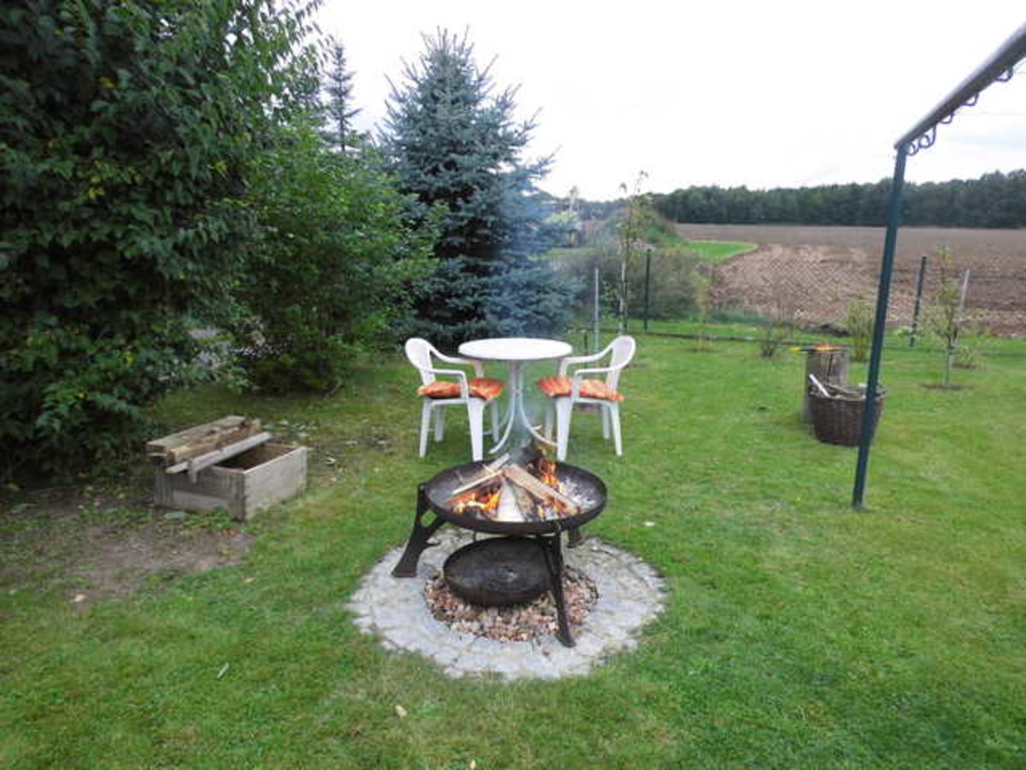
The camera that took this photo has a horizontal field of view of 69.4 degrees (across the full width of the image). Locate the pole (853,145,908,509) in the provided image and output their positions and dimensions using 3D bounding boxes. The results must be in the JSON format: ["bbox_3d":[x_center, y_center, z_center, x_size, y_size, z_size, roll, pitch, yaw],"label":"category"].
[{"bbox_3d":[2.003,-0.271,4.060,0.052,1.995,0.052,1,13,0],"label":"pole"}]

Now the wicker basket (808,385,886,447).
[{"bbox_3d":[2.515,0.218,5.625,0.590,0.370,0.560,0,12,0],"label":"wicker basket"}]

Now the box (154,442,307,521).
[{"bbox_3d":[-1.655,0.522,4.351,0.650,0.276,0.515,5,13,22],"label":"box"}]

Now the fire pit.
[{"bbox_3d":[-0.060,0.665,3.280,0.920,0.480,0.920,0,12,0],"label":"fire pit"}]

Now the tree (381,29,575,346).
[{"bbox_3d":[-0.585,-2.447,9.496,2.850,3.860,2.850,0,12,0],"label":"tree"}]

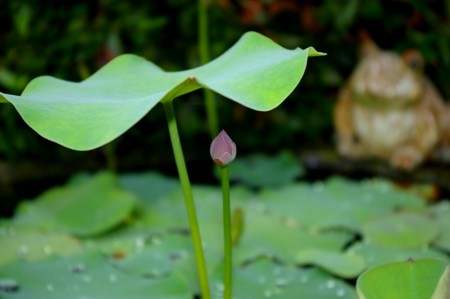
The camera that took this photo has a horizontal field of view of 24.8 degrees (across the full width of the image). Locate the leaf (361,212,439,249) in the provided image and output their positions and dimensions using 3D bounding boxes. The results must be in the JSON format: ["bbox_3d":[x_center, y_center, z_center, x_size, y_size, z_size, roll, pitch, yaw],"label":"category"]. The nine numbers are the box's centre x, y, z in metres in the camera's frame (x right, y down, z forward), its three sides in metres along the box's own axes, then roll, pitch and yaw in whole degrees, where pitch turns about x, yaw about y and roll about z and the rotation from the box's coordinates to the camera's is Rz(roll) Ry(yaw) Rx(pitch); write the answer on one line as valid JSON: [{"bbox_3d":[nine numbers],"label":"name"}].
[{"bbox_3d":[0.329,0.152,1.927,0.147,0.030,0.147,0,17,0],"label":"leaf"}]

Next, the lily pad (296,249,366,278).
[{"bbox_3d":[0.188,0.201,1.806,0.123,0.030,0.112,0,17,0],"label":"lily pad"}]

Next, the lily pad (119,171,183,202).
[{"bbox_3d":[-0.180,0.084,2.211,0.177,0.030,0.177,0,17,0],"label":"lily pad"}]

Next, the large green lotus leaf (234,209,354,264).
[{"bbox_3d":[0.128,0.165,1.945,0.236,0.035,0.236,0,17,0],"label":"large green lotus leaf"}]

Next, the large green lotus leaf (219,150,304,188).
[{"bbox_3d":[0.081,0.044,2.270,0.191,0.050,0.191,0,17,0],"label":"large green lotus leaf"}]

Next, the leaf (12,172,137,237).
[{"bbox_3d":[-0.295,0.108,2.010,0.243,0.085,0.243,0,17,0],"label":"leaf"}]

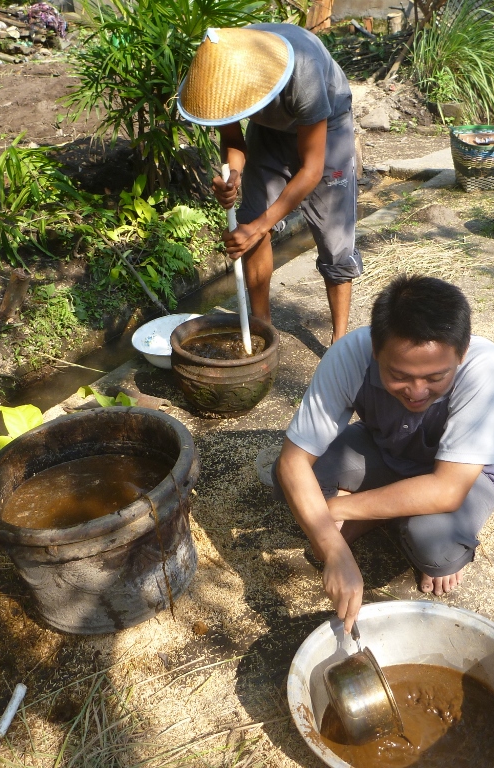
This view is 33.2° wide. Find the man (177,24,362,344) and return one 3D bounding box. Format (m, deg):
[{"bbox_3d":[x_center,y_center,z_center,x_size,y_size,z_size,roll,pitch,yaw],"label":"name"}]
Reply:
[{"bbox_3d":[0.068,-0.599,2.857,0.520,1.160,0.720,17,35,36],"label":"man"}]

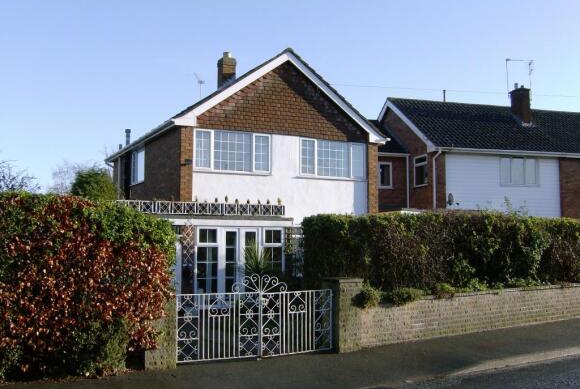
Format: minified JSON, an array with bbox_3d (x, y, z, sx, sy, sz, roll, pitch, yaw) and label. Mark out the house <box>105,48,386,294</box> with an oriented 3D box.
[{"bbox_3d":[-2.093,-0.456,21.072,7.480,7.830,9.600,2,-5,-27],"label":"house"}]

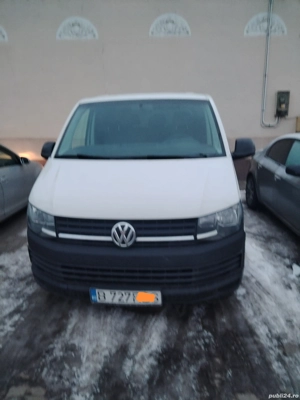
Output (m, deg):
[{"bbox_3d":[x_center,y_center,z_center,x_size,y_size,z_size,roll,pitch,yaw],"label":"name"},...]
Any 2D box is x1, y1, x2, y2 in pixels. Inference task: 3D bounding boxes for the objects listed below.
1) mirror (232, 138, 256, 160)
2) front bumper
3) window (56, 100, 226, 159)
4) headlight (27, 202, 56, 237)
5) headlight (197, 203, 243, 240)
[{"bbox_3d":[0.965,-0.526,3.096,0.230,0.220,0.150,0,12,6],"label":"mirror"},{"bbox_3d":[-0.154,0.522,2.380,1.870,0.470,0.520,0,12,6],"label":"front bumper"},{"bbox_3d":[-0.090,-0.729,3.053,1.660,0.140,0.870,0,55,6],"label":"window"},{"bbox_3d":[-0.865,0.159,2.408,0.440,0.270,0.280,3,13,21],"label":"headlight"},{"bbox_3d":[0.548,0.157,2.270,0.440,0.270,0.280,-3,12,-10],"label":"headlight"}]

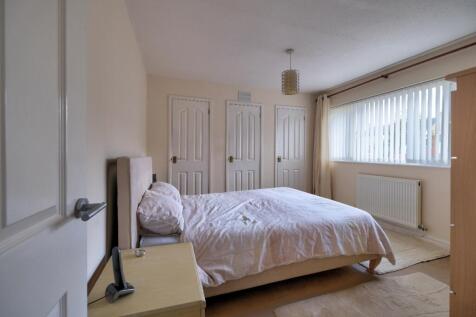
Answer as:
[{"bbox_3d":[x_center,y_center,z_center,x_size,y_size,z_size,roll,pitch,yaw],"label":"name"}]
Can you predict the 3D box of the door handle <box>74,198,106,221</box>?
[{"bbox_3d":[-0.354,0.124,0.468,0.060,0.054,0.138,0,0,-18],"label":"door handle"}]

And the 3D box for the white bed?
[{"bbox_3d":[0.129,0.512,2.087,2.125,1.025,1.430,0,0,-18],"label":"white bed"}]

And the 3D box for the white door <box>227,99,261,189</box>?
[{"bbox_3d":[0.129,-0.018,3.817,0.753,2.085,0.080,0,0,-18],"label":"white door"}]

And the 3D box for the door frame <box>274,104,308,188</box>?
[{"bbox_3d":[1.115,-0.018,4.137,0.790,2.085,0.080,0,0,-18],"label":"door frame"}]

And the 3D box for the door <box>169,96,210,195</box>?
[{"bbox_3d":[-0.842,-0.018,3.501,0.727,2.085,0.080,0,0,-18],"label":"door"}]

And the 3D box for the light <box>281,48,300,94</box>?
[{"bbox_3d":[0.669,-1.097,2.528,0.216,0.590,0.216,0,0,0],"label":"light"}]

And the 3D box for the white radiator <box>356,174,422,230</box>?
[{"bbox_3d":[2.129,0.568,2.866,0.100,0.594,0.843,0,0,-18],"label":"white radiator"}]

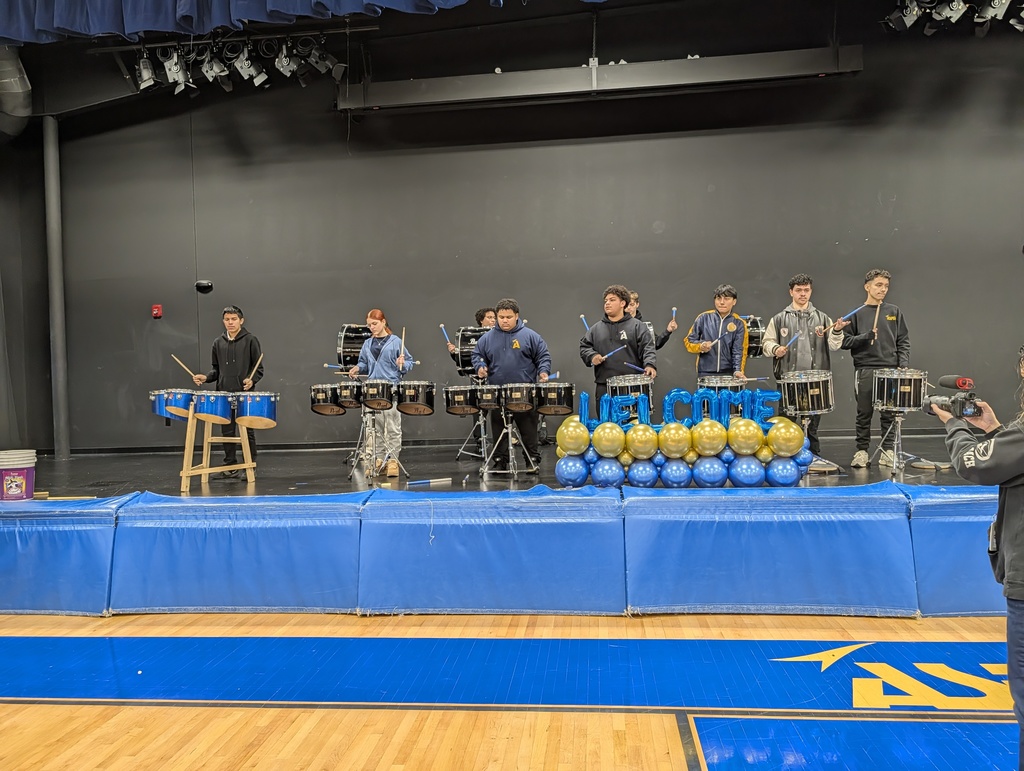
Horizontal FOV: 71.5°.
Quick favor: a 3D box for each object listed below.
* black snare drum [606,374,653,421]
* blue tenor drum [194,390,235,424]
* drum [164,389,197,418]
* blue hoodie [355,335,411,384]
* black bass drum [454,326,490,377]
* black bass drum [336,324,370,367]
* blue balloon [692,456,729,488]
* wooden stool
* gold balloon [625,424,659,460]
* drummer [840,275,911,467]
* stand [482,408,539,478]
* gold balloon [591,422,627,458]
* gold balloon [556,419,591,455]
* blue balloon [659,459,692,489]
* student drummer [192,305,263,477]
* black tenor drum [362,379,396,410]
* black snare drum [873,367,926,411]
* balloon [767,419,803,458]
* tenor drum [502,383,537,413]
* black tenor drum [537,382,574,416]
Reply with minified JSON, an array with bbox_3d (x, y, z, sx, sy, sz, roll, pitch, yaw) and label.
[{"bbox_3d":[1.051,0.102,6.280,0.395,0.325,0.395,-3,9,6],"label":"black snare drum"},{"bbox_3d":[-2.569,0.189,6.120,0.335,0.290,0.335,-2,0,7],"label":"blue tenor drum"},{"bbox_3d":[-2.826,0.158,6.070,0.285,0.260,0.285,-2,0,18],"label":"drum"},{"bbox_3d":[-1.194,-0.231,6.580,0.520,0.500,0.360,-2,0,9],"label":"blue hoodie"},{"bbox_3d":[-0.370,-0.349,7.300,0.420,0.490,0.490,-2,0,7],"label":"black bass drum"},{"bbox_3d":[-1.620,-0.378,7.750,0.400,0.580,0.580,-2,0,0],"label":"black bass drum"},{"bbox_3d":[1.482,0.648,5.310,0.255,0.255,0.255,-2,1,7],"label":"blue balloon"},{"bbox_3d":[-2.645,0.522,6.330,0.480,0.756,0.550,-2,0,6],"label":"wooden stool"},{"bbox_3d":[0.938,0.409,5.130,0.235,0.250,0.240,-2,0,7],"label":"gold balloon"},{"bbox_3d":[3.211,-0.163,6.280,0.570,1.730,0.440,-2,0,10],"label":"drummer"},{"bbox_3d":[-0.012,0.489,6.310,0.530,0.650,0.470,-2,0,6],"label":"stand"},{"bbox_3d":[0.729,0.413,5.340,0.250,0.262,0.260,-2,0,6],"label":"gold balloon"},{"bbox_3d":[0.452,0.386,5.230,0.246,0.250,0.246,-2,0,7],"label":"gold balloon"},{"bbox_3d":[1.174,0.626,5.080,0.228,0.220,0.228,-2,0,7],"label":"blue balloon"},{"bbox_3d":[-2.740,0.055,6.940,0.580,1.690,0.460,-2,0,3],"label":"student drummer"},{"bbox_3d":[-1.149,0.082,6.120,0.285,0.255,0.285,-2,0,12],"label":"black tenor drum"},{"bbox_3d":[3.240,0.046,5.930,0.400,0.320,0.400,0,5,6],"label":"black snare drum"},{"bbox_3d":[1.938,0.381,5.020,0.250,0.255,0.250,-2,0,6],"label":"balloon"},{"bbox_3d":[0.068,0.111,6.430,0.300,0.265,0.300,-2,0,6],"label":"tenor drum"},{"bbox_3d":[0.392,0.126,6.400,0.355,0.295,0.355,-2,0,12],"label":"black tenor drum"}]

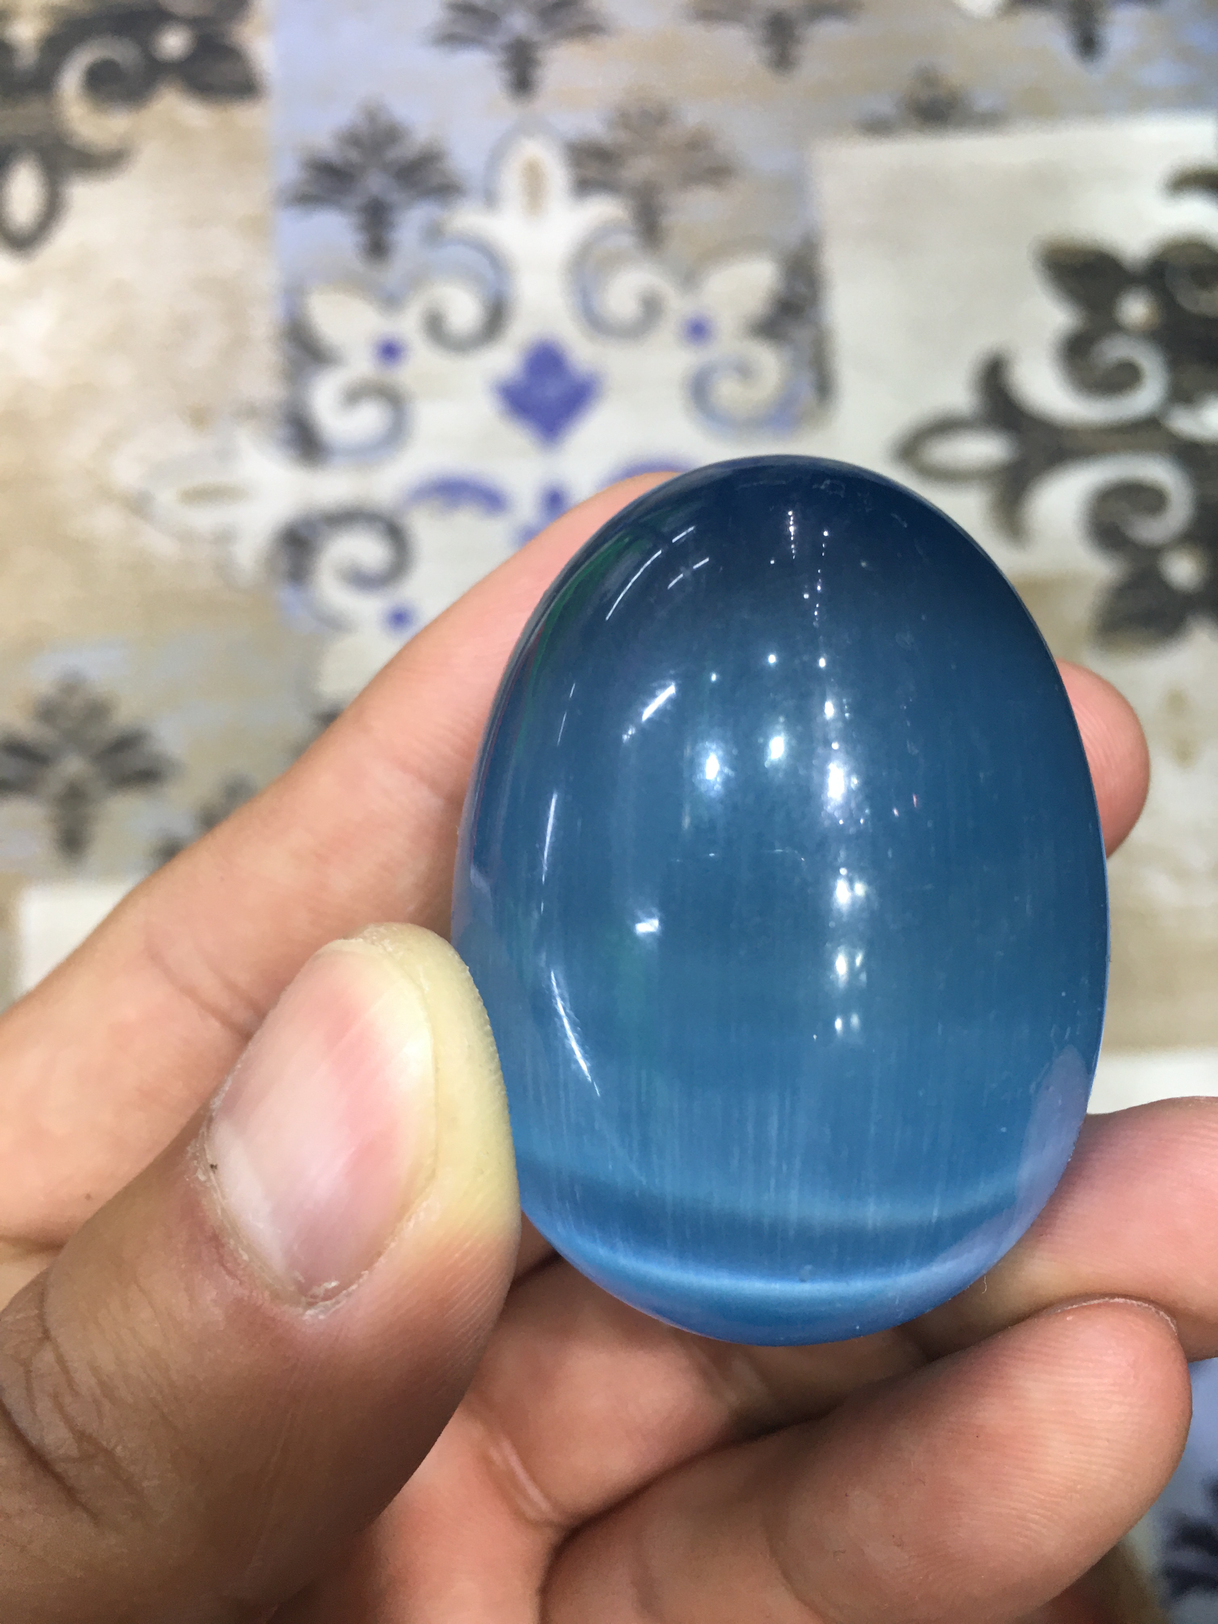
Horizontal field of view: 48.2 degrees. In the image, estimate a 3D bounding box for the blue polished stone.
[{"bbox_3d":[0.010,0.005,0.087,0.041,0.041,0.055,1,87,7],"label":"blue polished stone"}]

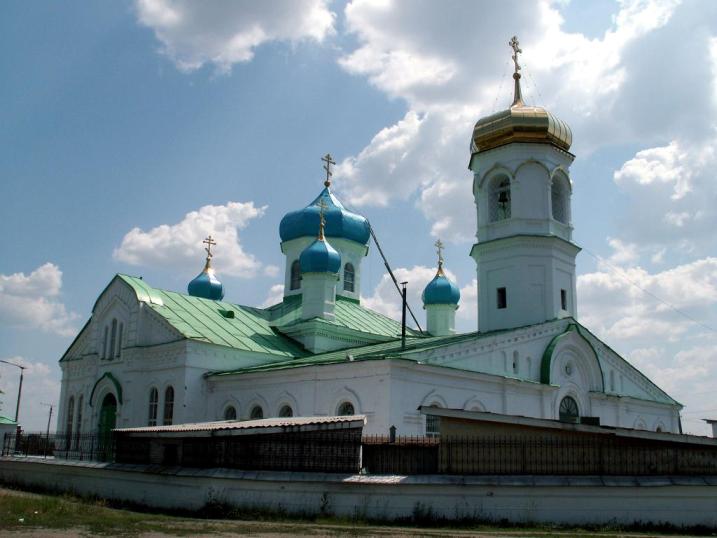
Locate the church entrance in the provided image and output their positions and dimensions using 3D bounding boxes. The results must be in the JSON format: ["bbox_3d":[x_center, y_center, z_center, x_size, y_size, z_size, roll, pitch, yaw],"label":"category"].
[{"bbox_3d":[-13.952,8.933,40.643,0.392,3.915,2.075,15,-20,-43],"label":"church entrance"}]

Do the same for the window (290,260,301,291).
[{"bbox_3d":[-4.610,0.513,53.085,1.016,2.195,0.220,-12,-20,42],"label":"window"}]

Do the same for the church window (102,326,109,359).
[{"bbox_3d":[-15.197,4.419,43.583,0.462,1.948,0.220,-12,-20,42],"label":"church window"}]

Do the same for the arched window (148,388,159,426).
[{"bbox_3d":[-10.793,7.796,38.249,0.847,3.111,0.220,-12,-20,42],"label":"arched window"}]

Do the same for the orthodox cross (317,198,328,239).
[{"bbox_3d":[-2.364,-3.243,47.032,0.200,2.872,1.078,-12,-20,42],"label":"orthodox cross"}]

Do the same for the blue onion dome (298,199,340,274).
[{"bbox_3d":[-2.531,-2.118,48.717,2.870,5.480,2.870,1,-14,0],"label":"blue onion dome"}]

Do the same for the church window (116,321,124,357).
[{"bbox_3d":[-13.543,4.085,41.527,0.252,1.986,0.476,15,-20,-43],"label":"church window"}]

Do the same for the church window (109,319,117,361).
[{"bbox_3d":[-14.190,4.119,42.191,0.252,2.428,0.588,15,-20,-43],"label":"church window"}]

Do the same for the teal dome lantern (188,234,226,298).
[{"bbox_3d":[-11.028,-0.156,53.532,2.548,4.865,2.548,15,-20,-43],"label":"teal dome lantern"}]

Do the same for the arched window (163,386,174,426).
[{"bbox_3d":[-9.727,7.556,37.252,0.862,3.126,0.220,-12,-20,42],"label":"arched window"}]

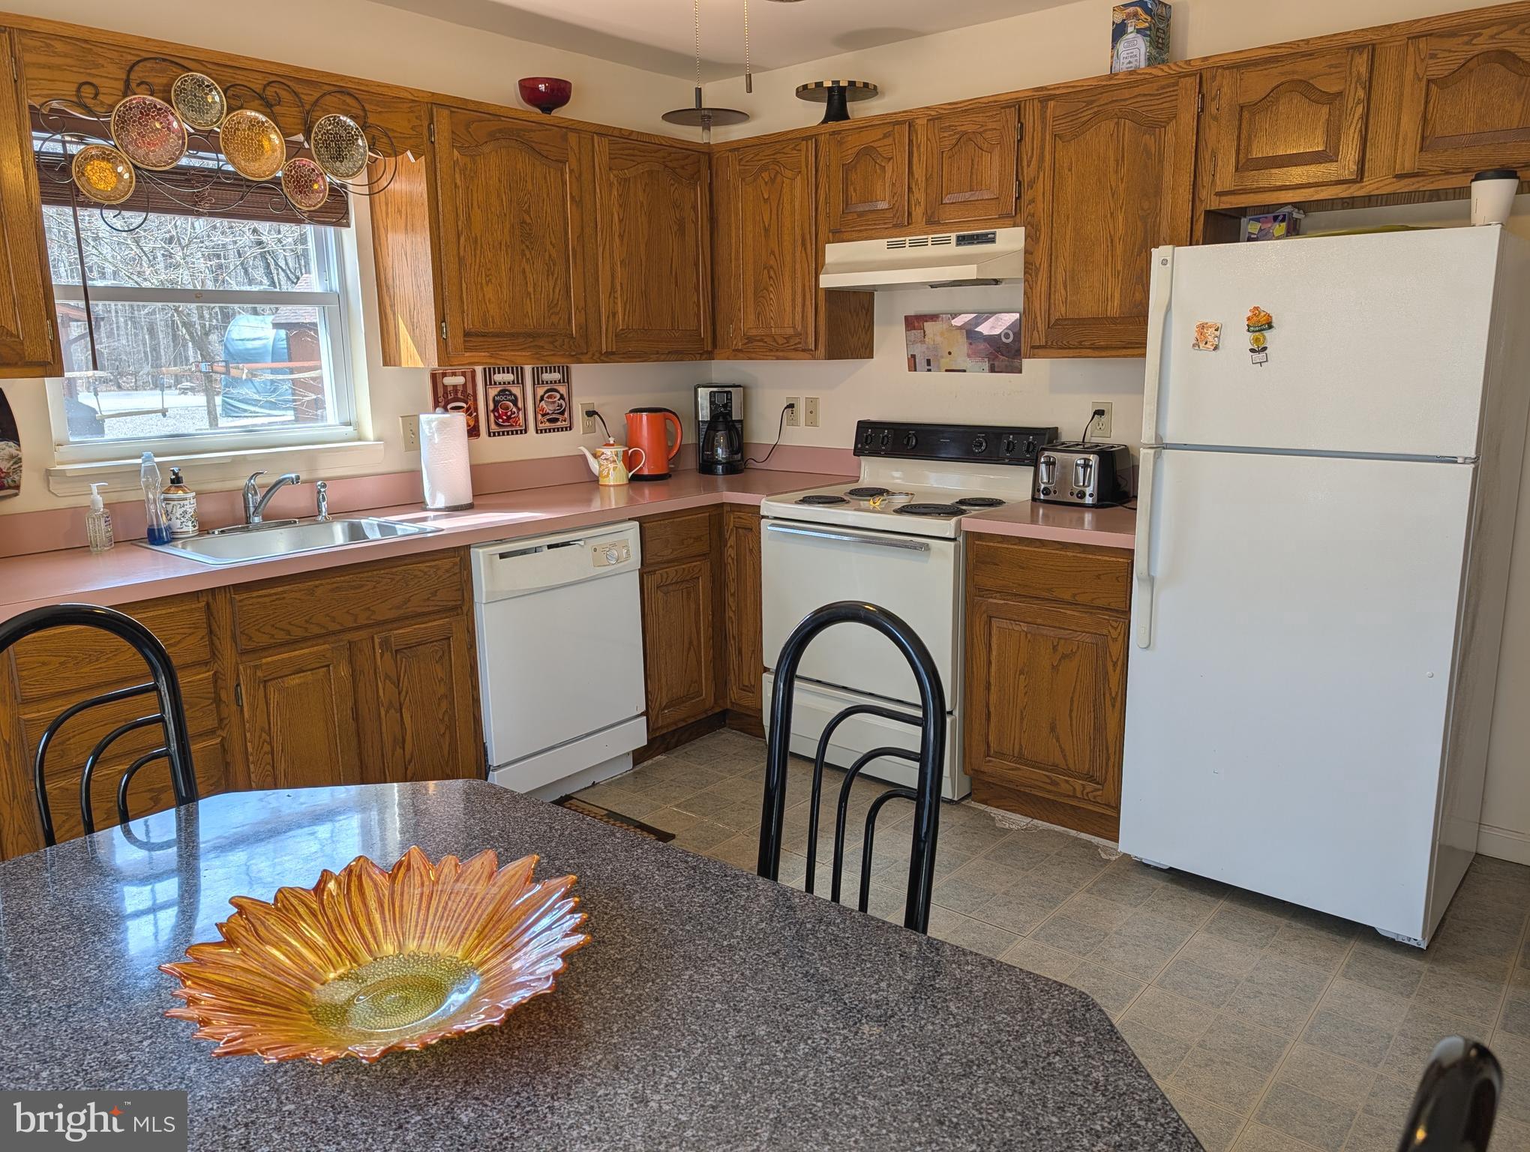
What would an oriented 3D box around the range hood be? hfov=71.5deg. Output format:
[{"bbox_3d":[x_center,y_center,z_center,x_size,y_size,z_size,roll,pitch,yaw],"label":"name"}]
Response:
[{"bbox_3d":[0.545,-1.025,3.466,0.750,0.151,0.452,9,16,40],"label":"range hood"}]

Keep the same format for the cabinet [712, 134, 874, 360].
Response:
[{"bbox_3d":[0.101,-1.181,3.905,0.520,0.754,0.323,9,16,40],"label":"cabinet"}]

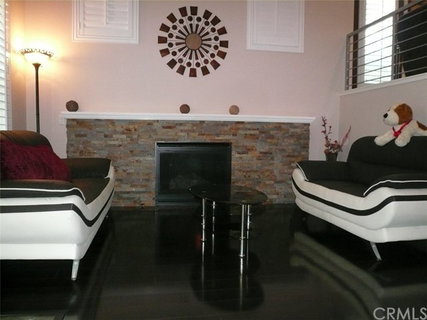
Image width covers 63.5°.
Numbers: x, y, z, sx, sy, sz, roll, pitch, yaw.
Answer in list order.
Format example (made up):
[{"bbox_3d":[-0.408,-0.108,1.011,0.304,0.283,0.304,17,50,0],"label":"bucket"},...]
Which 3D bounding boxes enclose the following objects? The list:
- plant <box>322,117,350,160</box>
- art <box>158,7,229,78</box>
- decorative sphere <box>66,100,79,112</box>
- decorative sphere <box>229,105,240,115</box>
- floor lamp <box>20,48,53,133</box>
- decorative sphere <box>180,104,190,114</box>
[{"bbox_3d":[1.530,-0.219,4.330,0.340,0.652,0.280,0,3,-8],"label":"plant"},{"bbox_3d":[-0.258,-1.548,4.520,0.910,0.905,0.040,0,3,-8],"label":"art"},{"bbox_3d":[-1.725,-0.651,4.231,0.154,0.154,0.154,0,3,-8],"label":"decorative sphere"},{"bbox_3d":[0.278,-0.650,4.526,0.138,0.138,0.138,0,3,-8],"label":"decorative sphere"},{"bbox_3d":[-2.018,-0.323,3.978,0.345,1.849,0.345,0,3,-8],"label":"floor lamp"},{"bbox_3d":[-0.359,-0.649,4.432,0.135,0.135,0.135,0,3,-8],"label":"decorative sphere"}]

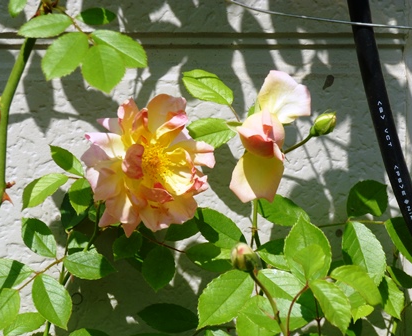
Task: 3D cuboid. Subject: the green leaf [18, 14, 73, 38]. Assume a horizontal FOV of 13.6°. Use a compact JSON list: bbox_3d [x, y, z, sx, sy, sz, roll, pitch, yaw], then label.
[{"bbox_3d":[-0.096,-0.084,1.030,0.034,0.007,0.017,-15,42,0],"label":"green leaf"}]

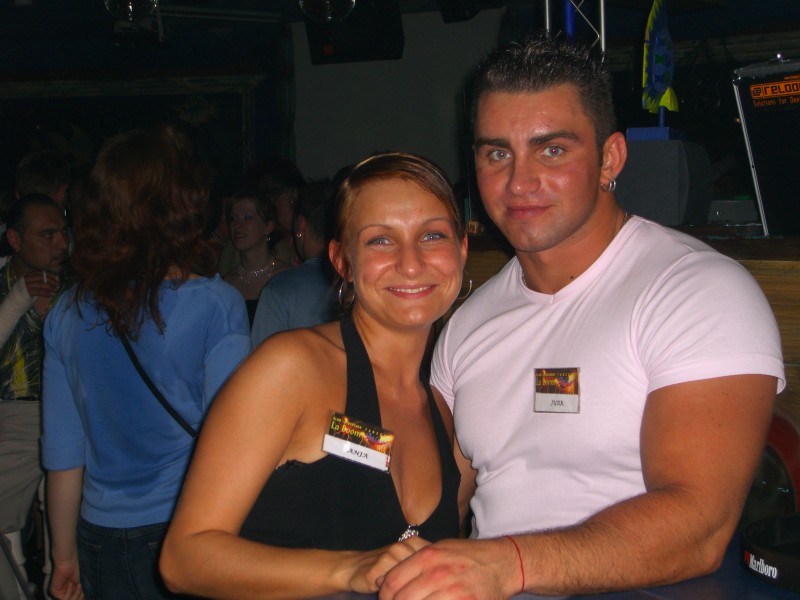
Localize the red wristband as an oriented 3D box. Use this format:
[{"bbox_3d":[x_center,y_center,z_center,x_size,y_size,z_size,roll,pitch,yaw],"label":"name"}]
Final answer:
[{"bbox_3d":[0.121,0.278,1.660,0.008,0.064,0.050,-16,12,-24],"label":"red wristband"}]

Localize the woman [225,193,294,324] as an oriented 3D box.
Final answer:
[{"bbox_3d":[-0.475,0.460,5.250,0.470,1.640,0.310,1,3,30],"label":"woman"}]

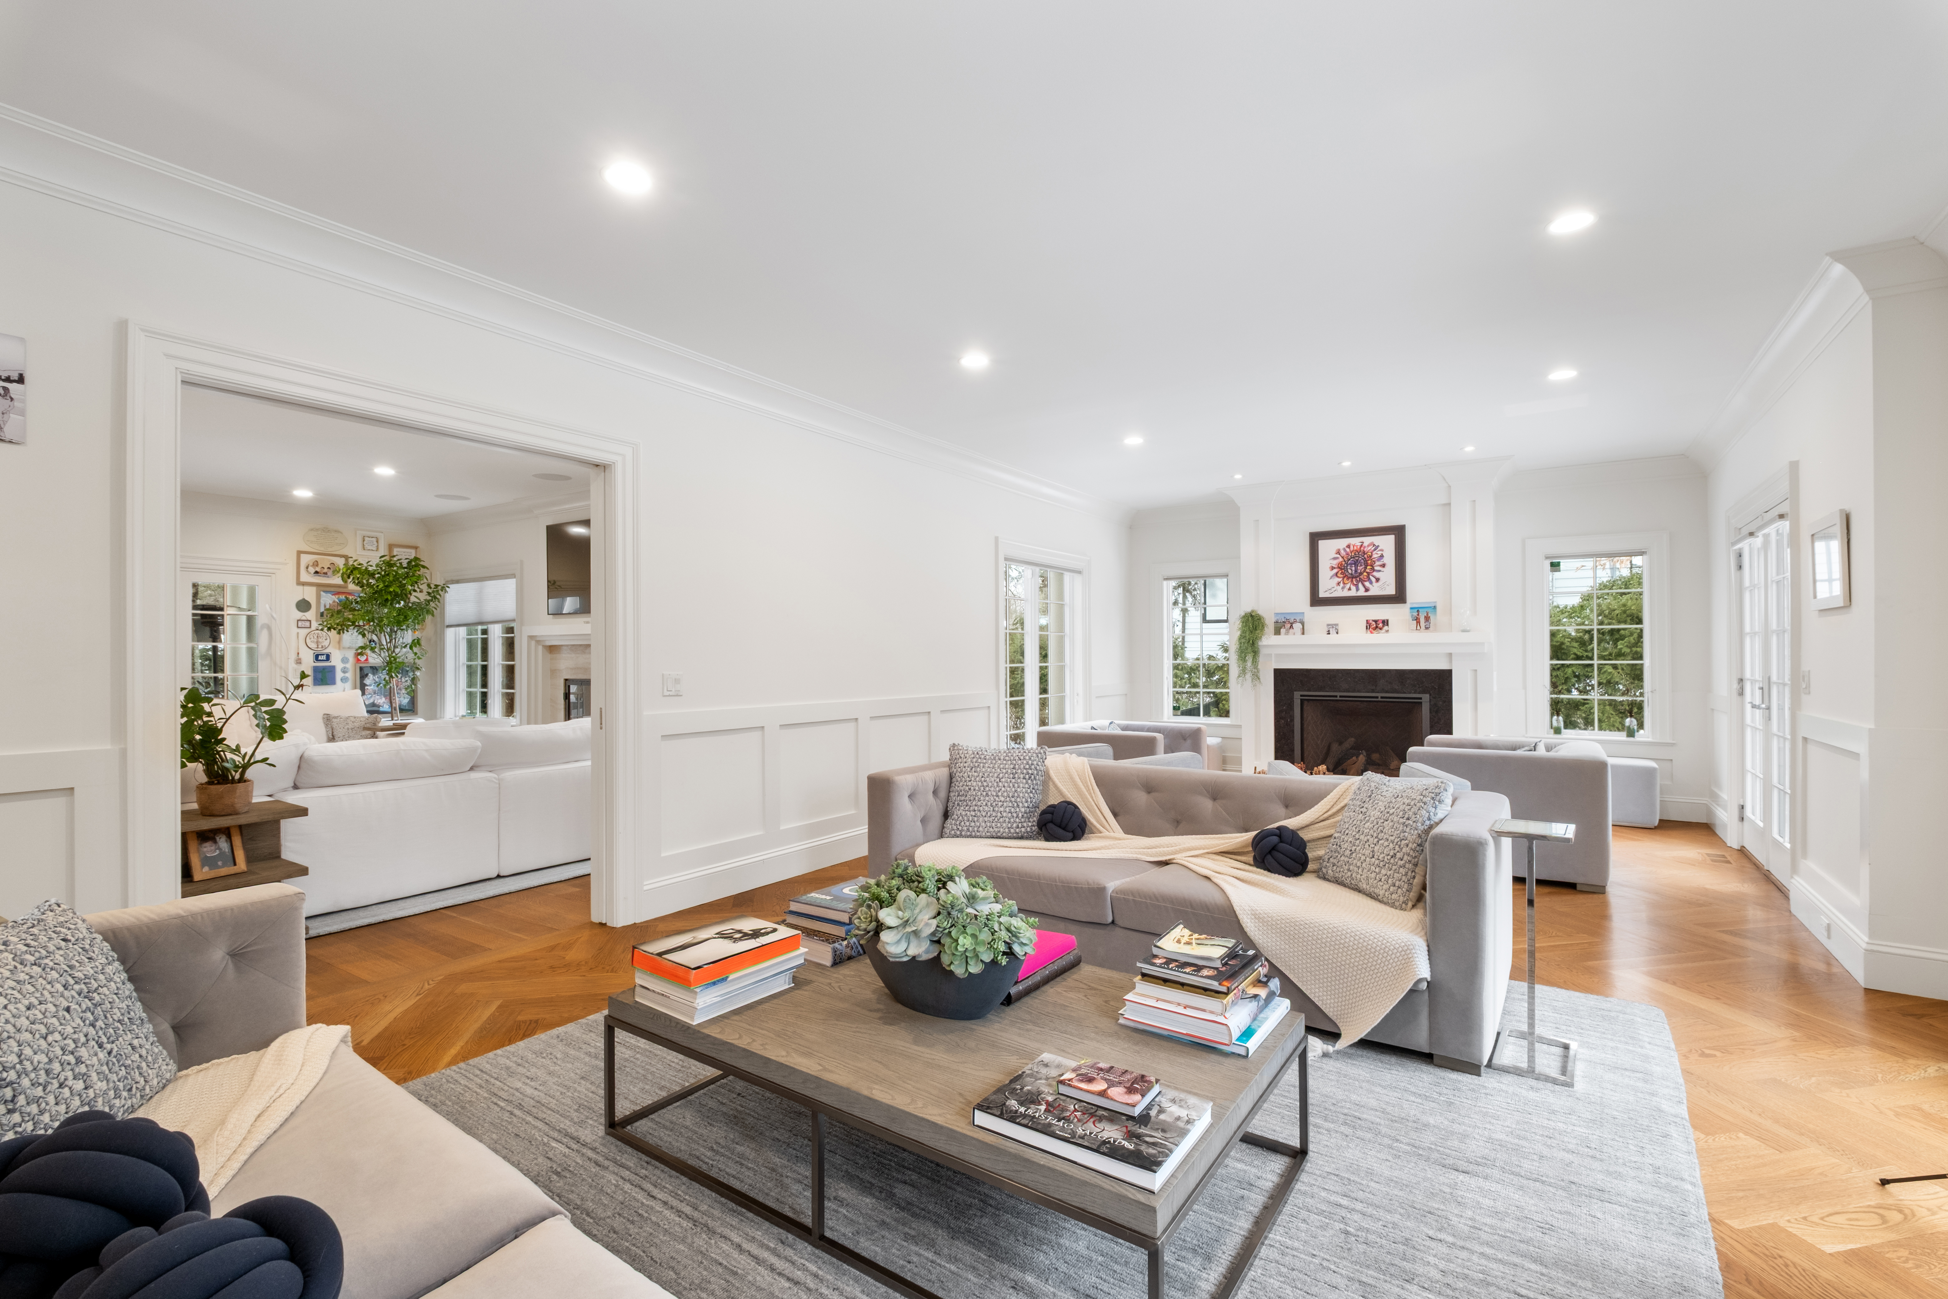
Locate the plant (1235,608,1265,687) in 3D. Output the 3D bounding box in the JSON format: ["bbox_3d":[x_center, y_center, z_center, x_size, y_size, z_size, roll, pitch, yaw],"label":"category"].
[{"bbox_3d":[2.434,-0.031,7.145,0.280,0.670,0.250,0,0,35],"label":"plant"}]

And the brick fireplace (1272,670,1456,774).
[{"bbox_3d":[3.282,0.741,6.877,1.360,1.136,0.300,0,0,35],"label":"brick fireplace"}]

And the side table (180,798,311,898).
[{"bbox_3d":[-3.316,1.001,3.503,0.380,0.575,0.600,0,0,35],"label":"side table"}]

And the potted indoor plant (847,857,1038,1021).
[{"bbox_3d":[-0.082,0.764,2.146,0.510,0.335,0.340,0,0,35],"label":"potted indoor plant"}]

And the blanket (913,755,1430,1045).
[{"bbox_3d":[0.803,0.907,3.497,2.120,0.730,1.020,0,0,35],"label":"blanket"}]

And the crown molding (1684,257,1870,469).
[{"bbox_3d":[4.311,-1.372,4.522,0.120,0.165,3.690,0,0,35],"label":"crown molding"}]

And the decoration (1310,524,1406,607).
[{"bbox_3d":[3.208,-0.686,6.791,0.735,0.640,0.045,0,0,35],"label":"decoration"}]

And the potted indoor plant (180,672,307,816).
[{"bbox_3d":[-3.277,0.401,3.547,0.430,0.620,0.480,0,0,35],"label":"potted indoor plant"}]

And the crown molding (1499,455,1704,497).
[{"bbox_3d":[4.841,-1.361,6.330,1.320,0.165,0.120,0,0,35],"label":"crown molding"}]

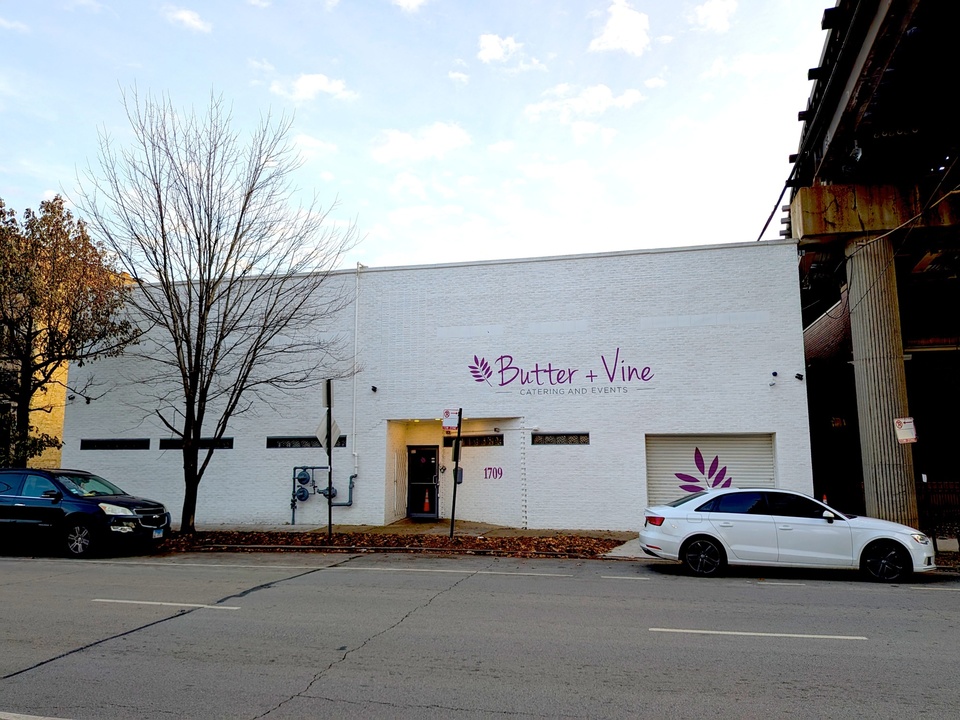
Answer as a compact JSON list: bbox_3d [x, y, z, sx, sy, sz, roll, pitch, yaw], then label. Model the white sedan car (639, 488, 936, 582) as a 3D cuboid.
[{"bbox_3d":[5.040,2.850,11.280,4.460,1.420,1.810,-2,-8,13],"label":"white sedan car"}]

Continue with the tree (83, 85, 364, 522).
[{"bbox_3d":[-6.404,-1.452,15.954,6.800,10.900,6.400,0,-8,0],"label":"tree"}]

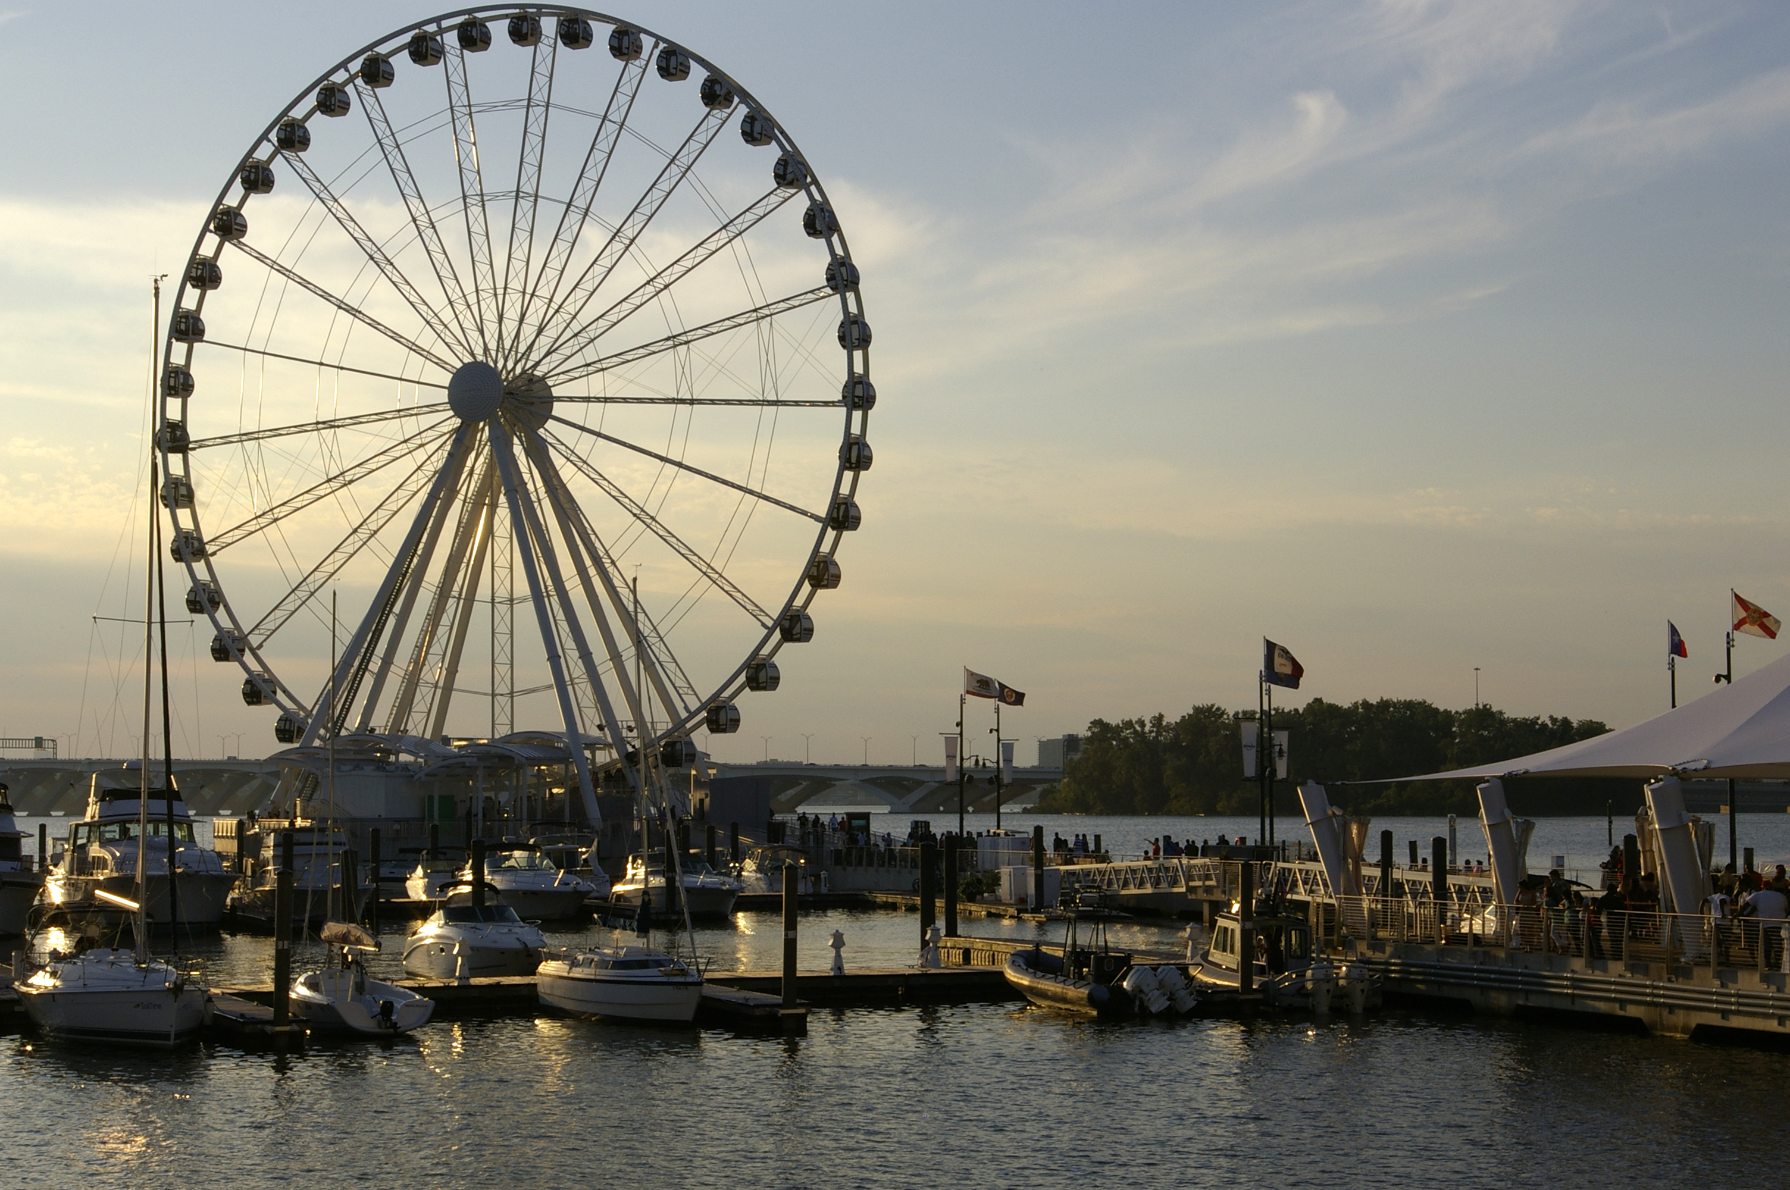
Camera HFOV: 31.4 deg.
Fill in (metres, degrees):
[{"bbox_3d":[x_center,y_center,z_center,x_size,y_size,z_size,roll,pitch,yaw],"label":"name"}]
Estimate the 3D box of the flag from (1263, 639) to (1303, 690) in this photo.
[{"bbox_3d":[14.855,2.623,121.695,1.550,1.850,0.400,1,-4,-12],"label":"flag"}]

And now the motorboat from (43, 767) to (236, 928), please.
[{"bbox_3d":[-32.717,10.815,137.308,4.800,6.600,14.000,2,-4,-27],"label":"motorboat"}]

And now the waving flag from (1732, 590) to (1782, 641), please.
[{"bbox_3d":[26.778,0.647,98.661,1.500,1.500,0.300,0,-4,-6],"label":"waving flag"}]

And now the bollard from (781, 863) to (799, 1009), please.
[{"bbox_3d":[-2.275,7.499,69.409,0.320,3.360,0.320,1,-4,-23],"label":"bollard"}]

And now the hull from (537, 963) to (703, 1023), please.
[{"bbox_3d":[-6.090,9.391,75.328,2.350,1.150,7.800,2,-4,-27],"label":"hull"}]

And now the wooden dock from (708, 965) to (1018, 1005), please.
[{"bbox_3d":[-1.273,10.182,82.922,9.500,0.650,2.500,1,-4,-22],"label":"wooden dock"}]

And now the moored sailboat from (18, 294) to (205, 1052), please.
[{"bbox_3d":[-16.700,1.784,69.135,3.300,15.700,9.500,2,-4,-26],"label":"moored sailboat"}]

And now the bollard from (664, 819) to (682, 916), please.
[{"bbox_3d":[-8.859,11.014,125.866,0.370,3.640,0.370,1,-4,-23],"label":"bollard"}]

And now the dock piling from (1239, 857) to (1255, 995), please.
[{"bbox_3d":[8.743,8.374,79.026,0.340,3.513,0.340,0,-4,0],"label":"dock piling"}]

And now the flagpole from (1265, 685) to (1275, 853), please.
[{"bbox_3d":[16.984,8.254,143.767,0.180,8.550,0.180,0,-4,0],"label":"flagpole"}]

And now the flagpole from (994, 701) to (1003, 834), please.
[{"bbox_3d":[5.302,9.342,162.888,0.190,7.940,0.190,1,-4,-23],"label":"flagpole"}]

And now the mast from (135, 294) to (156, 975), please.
[{"bbox_3d":[-16.307,0.514,69.542,0.170,15.040,0.220,2,-4,-25],"label":"mast"}]

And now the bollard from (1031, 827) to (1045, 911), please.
[{"bbox_3d":[6.066,11.599,134.533,0.390,3.710,0.390,0,-4,0],"label":"bollard"}]

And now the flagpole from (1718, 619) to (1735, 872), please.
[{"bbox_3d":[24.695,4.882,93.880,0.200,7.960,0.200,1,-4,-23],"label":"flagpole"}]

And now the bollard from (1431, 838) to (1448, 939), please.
[{"bbox_3d":[18.091,9.840,105.586,0.420,3.500,0.420,0,-4,0],"label":"bollard"}]

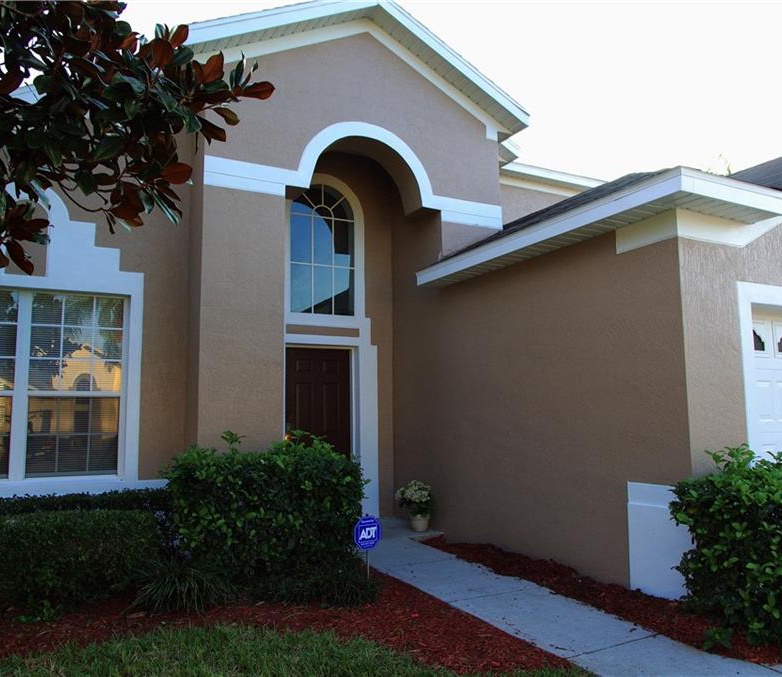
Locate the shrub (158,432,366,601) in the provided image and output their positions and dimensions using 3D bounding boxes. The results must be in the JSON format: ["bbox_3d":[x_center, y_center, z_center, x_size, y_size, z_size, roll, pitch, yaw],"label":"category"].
[{"bbox_3d":[-1.091,1.413,5.304,1.562,1.179,0.978,3,-7,-27],"label":"shrub"}]

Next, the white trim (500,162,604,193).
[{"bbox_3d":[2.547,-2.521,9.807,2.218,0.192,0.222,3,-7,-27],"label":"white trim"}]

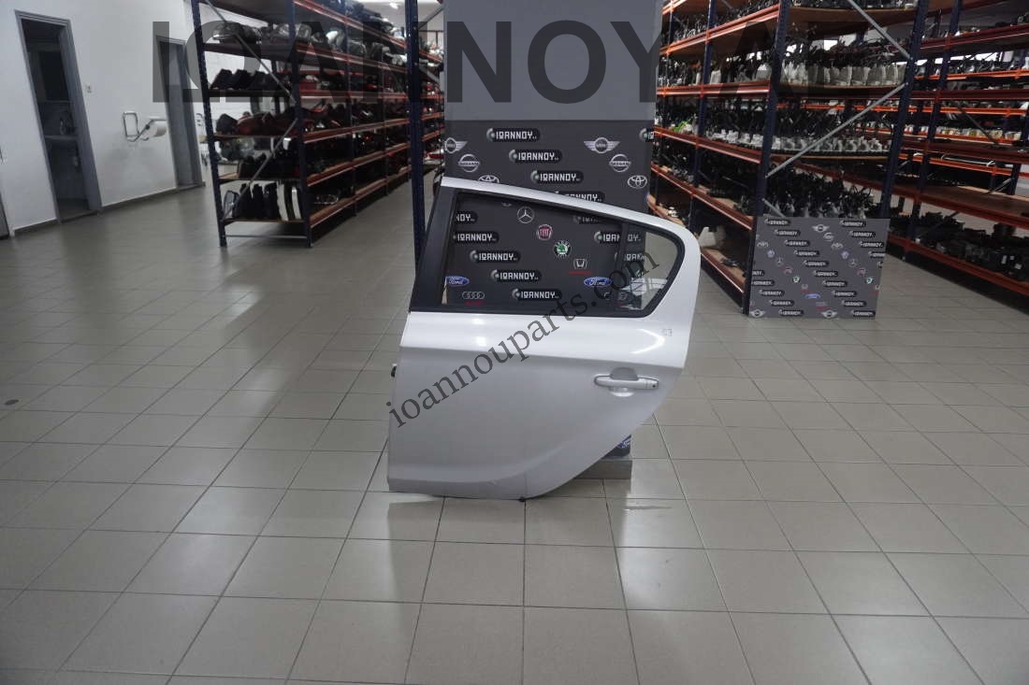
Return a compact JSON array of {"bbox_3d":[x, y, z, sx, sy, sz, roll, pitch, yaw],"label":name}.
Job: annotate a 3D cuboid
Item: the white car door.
[{"bbox_3d":[0.080,0.020,2.424,1.085,1.150,0.190,1,14,0],"label":"white car door"}]

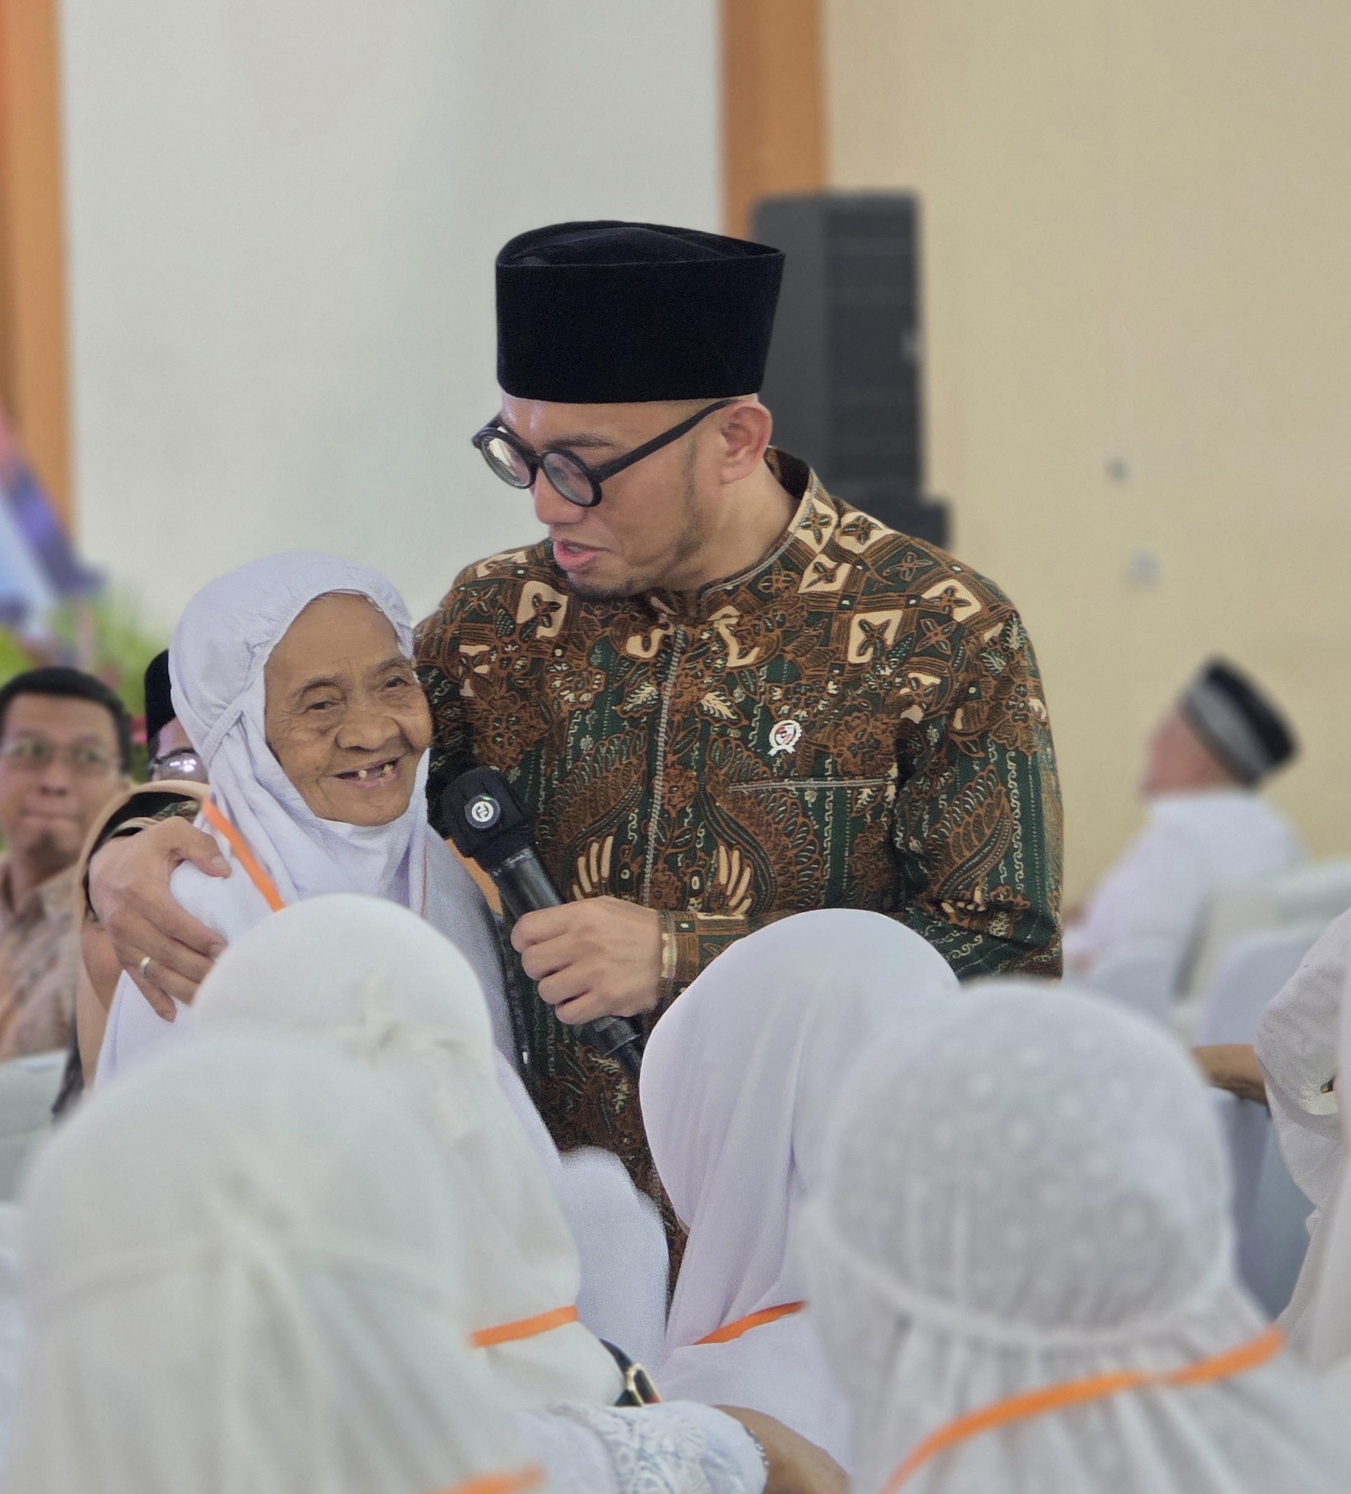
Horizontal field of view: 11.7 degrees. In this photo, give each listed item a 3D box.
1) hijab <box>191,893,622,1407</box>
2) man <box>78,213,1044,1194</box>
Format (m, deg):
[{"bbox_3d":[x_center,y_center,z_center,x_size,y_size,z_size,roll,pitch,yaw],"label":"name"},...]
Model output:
[{"bbox_3d":[-0.185,0.347,3.955,0.400,0.520,0.320,0,1,-6],"label":"hijab"},{"bbox_3d":[-0.062,0.496,4.587,0.700,1.720,0.420,0,1,22],"label":"man"}]

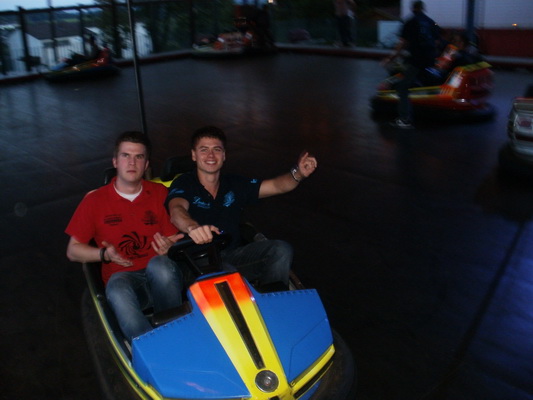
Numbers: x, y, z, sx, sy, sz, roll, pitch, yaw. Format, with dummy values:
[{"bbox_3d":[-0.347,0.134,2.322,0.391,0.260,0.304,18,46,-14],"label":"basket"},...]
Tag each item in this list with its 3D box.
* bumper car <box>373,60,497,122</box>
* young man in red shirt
[{"bbox_3d":[2.690,-1.775,9.000,1.870,0.900,1.100,14,24,37],"label":"bumper car"},{"bbox_3d":[-0.625,0.200,2.580,0.560,0.950,0.790,-7,20,-18],"label":"young man in red shirt"}]

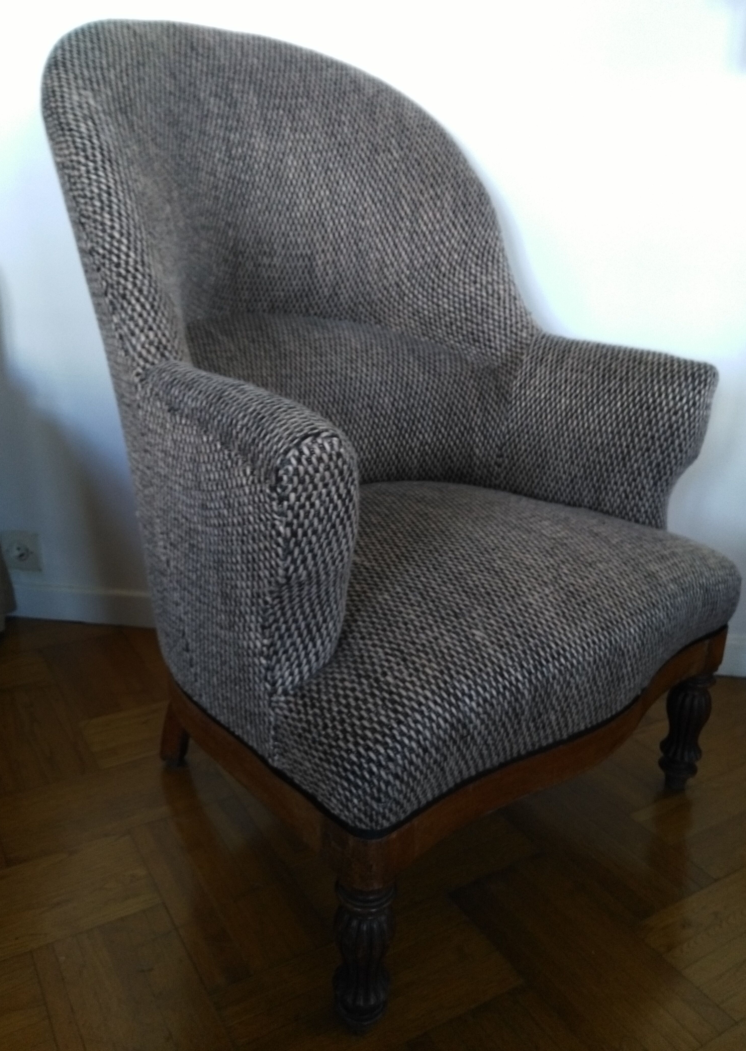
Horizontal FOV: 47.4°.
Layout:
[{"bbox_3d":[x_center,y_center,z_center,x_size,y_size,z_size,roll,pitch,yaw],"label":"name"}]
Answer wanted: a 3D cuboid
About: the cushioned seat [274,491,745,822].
[{"bbox_3d":[0.101,0.077,1.065,0.649,0.172,0.477,-14,24,-40],"label":"cushioned seat"}]

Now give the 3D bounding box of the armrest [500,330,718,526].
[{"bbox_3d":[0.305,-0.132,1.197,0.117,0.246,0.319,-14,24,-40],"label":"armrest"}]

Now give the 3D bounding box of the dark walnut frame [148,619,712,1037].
[{"bbox_3d":[0.051,0.256,1.170,0.662,0.241,0.582,-14,24,-40],"label":"dark walnut frame"}]

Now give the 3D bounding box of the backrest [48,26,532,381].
[{"bbox_3d":[-0.108,-0.436,1.147,0.659,0.403,0.309,-14,24,-40],"label":"backrest"}]

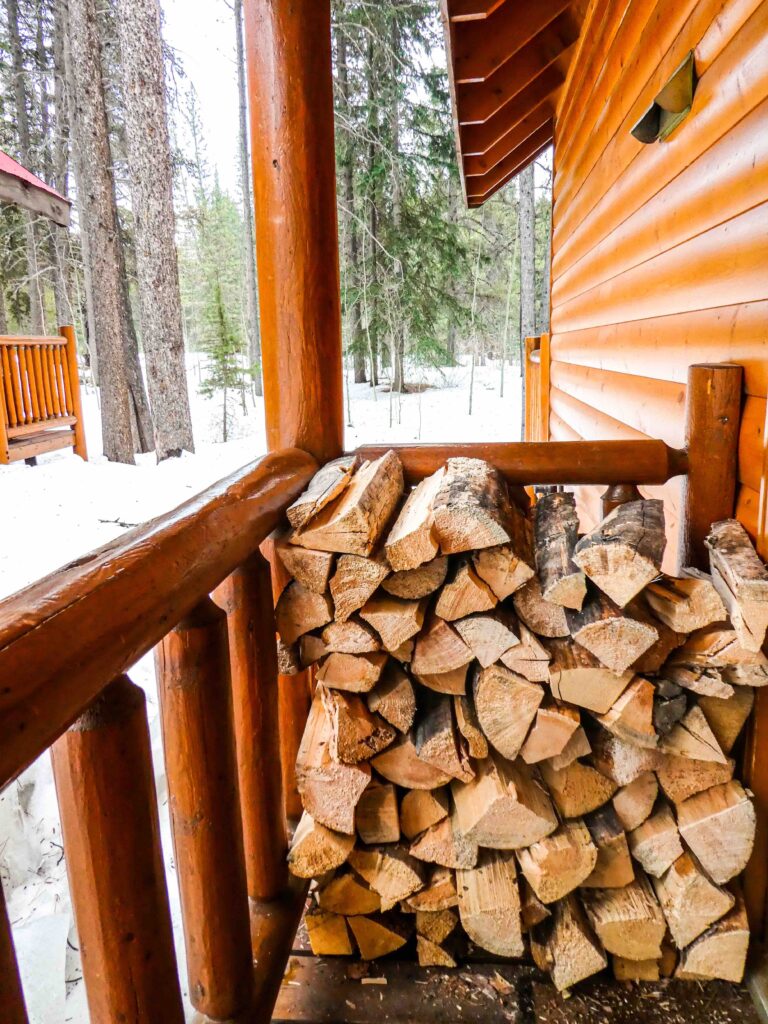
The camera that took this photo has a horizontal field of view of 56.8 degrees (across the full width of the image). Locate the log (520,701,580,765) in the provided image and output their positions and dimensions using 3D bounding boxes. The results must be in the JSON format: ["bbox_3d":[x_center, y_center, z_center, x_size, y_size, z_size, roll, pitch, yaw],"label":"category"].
[{"bbox_3d":[0.297,0.321,1.357,0.095,0.108,0.400,0,13,7],"label":"log"}]

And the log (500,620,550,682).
[{"bbox_3d":[0.269,0.209,1.417,0.086,0.077,0.420,0,13,7],"label":"log"}]

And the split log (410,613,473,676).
[{"bbox_3d":[0.118,0.171,1.316,0.099,0.108,0.380,0,13,7],"label":"split log"}]

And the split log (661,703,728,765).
[{"bbox_3d":[0.529,0.321,1.341,0.105,0.106,0.380,0,13,7],"label":"split log"}]

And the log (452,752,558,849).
[{"bbox_3d":[0.244,0.485,1.431,0.166,0.114,0.420,0,13,7],"label":"log"}]

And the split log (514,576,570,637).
[{"bbox_3d":[0.272,0.103,1.300,0.091,0.102,0.410,0,13,8],"label":"split log"}]

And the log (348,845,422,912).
[{"bbox_3d":[0.024,0.600,1.415,0.109,0.119,0.380,-1,13,3],"label":"log"}]

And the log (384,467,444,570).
[{"bbox_3d":[0.089,-0.005,1.369,0.089,0.096,0.420,1,16,11],"label":"log"}]

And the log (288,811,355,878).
[{"bbox_3d":[-0.091,0.576,1.479,0.123,0.118,0.380,0,13,7],"label":"log"}]

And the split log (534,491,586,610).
[{"bbox_3d":[0.313,0.063,1.260,0.080,0.068,0.373,1,19,11],"label":"split log"}]

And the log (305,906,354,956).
[{"bbox_3d":[-0.079,0.768,1.569,0.095,0.096,0.420,0,13,7],"label":"log"}]

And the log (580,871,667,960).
[{"bbox_3d":[0.428,0.653,1.349,0.114,0.091,0.390,0,13,7],"label":"log"}]

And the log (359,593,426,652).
[{"bbox_3d":[0.042,0.149,1.363,0.106,0.087,0.380,0,13,9],"label":"log"}]

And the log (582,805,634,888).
[{"bbox_3d":[0.394,0.541,1.364,0.093,0.099,0.380,0,13,7],"label":"log"}]

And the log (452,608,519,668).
[{"bbox_3d":[0.187,0.162,1.324,0.101,0.095,0.400,0,13,7],"label":"log"}]

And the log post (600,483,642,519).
[{"bbox_3d":[0.578,0.300,1.766,0.105,0.750,0.105,0,13,7],"label":"log post"}]

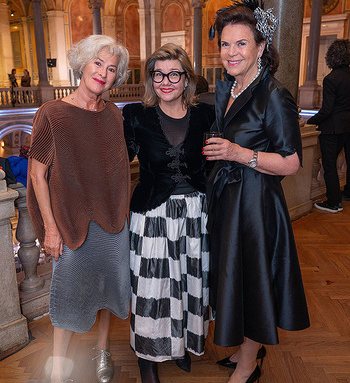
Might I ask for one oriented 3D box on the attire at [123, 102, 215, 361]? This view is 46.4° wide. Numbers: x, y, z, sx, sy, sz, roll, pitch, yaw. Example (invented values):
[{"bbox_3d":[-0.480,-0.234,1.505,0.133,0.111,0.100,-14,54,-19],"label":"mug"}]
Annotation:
[{"bbox_3d":[-0.030,0.211,1.996,0.450,1.270,0.370,-2,16,-5],"label":"attire"}]

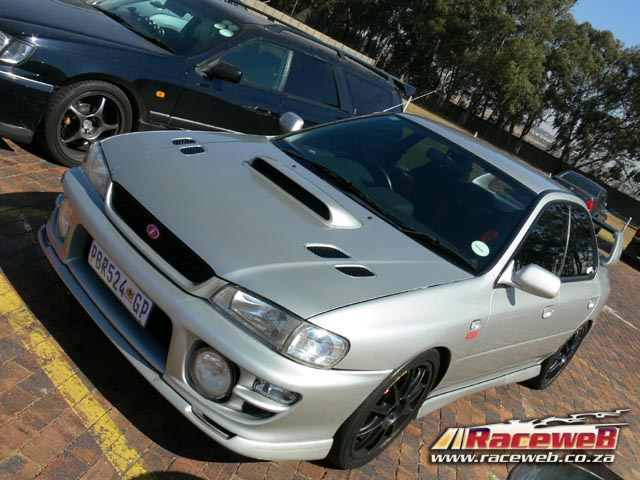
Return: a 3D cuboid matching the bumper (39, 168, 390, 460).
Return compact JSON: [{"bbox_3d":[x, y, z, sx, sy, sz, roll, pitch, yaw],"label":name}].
[{"bbox_3d":[-0.581,0.213,2.677,1.690,0.425,0.700,37,18,33],"label":"bumper"}]

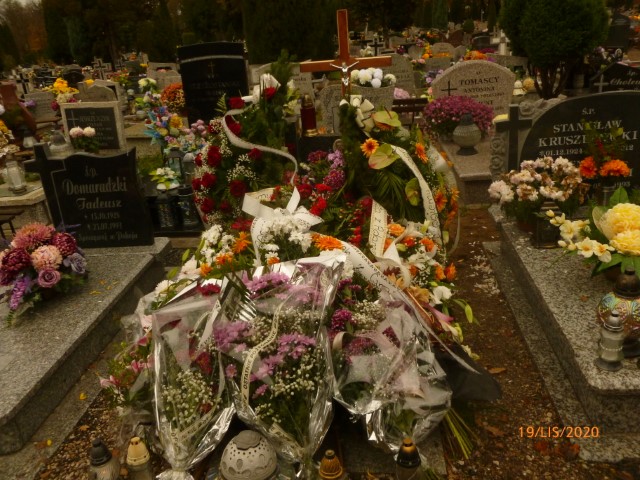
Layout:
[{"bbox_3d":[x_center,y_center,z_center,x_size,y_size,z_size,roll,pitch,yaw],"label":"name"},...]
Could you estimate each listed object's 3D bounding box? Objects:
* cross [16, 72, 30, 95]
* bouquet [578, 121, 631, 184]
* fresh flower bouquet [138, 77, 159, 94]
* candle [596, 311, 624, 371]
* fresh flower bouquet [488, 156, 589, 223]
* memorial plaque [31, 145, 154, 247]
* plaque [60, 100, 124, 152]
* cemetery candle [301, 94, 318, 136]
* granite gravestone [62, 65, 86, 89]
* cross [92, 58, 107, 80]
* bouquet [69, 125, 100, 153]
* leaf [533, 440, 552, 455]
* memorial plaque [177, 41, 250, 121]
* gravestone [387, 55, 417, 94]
[{"bbox_3d":[-5.492,-2.902,9.599,0.250,0.430,0.060,-2,22,8],"label":"cross"},{"bbox_3d":[1.638,-0.504,2.980,0.260,0.310,0.220,-3,23,5],"label":"bouquet"},{"bbox_3d":[-2.650,-2.387,8.000,0.270,0.250,0.250,-3,23,5],"label":"fresh flower bouquet"},{"bbox_3d":[1.091,0.364,1.922,0.103,0.226,0.103,-2,22,8],"label":"candle"},{"bbox_3d":[1.418,-0.288,3.380,0.610,0.509,0.488,-1,20,7],"label":"fresh flower bouquet"},{"bbox_3d":[-1.440,-0.288,3.292,0.687,0.687,0.100,-3,23,5],"label":"memorial plaque"},{"bbox_3d":[-2.623,-1.294,6.000,0.607,0.587,0.120,-1,20,7],"label":"plaque"},{"bbox_3d":[-0.064,-0.763,3.177,0.098,0.250,0.098,-2,22,8],"label":"cemetery candle"},{"bbox_3d":[-5.755,-3.808,12.379,0.530,0.680,0.120,-3,23,5],"label":"granite gravestone"},{"bbox_3d":[-5.239,-4.039,12.300,0.320,0.500,0.090,-3,23,5],"label":"cross"},{"bbox_3d":[-2.393,-1.021,5.260,0.290,0.280,0.220,-2,22,8],"label":"bouquet"},{"bbox_3d":[0.824,0.770,1.922,0.068,0.018,0.060,-2,22,8],"label":"leaf"},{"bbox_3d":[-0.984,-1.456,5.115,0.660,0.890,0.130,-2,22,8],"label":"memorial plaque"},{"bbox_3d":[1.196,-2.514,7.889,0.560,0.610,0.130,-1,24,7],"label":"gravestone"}]

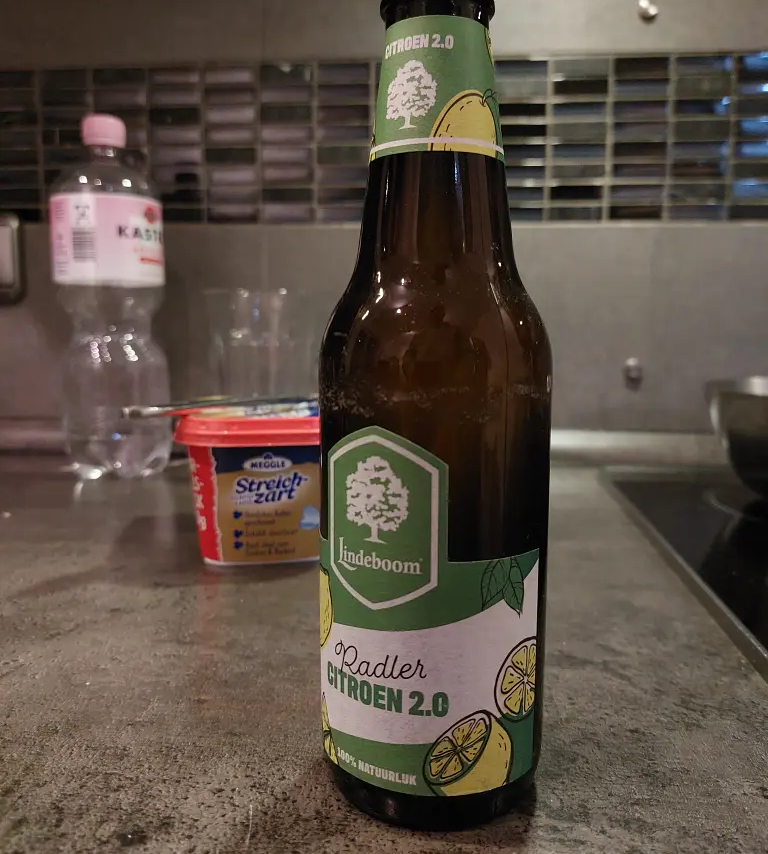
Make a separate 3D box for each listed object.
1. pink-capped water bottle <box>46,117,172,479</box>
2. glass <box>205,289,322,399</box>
[{"bbox_3d":[-0.224,-0.101,0.586,0.085,0.285,0.085,2,8,17],"label":"pink-capped water bottle"},{"bbox_3d":[-0.090,-0.025,0.534,0.086,0.147,0.086,-1,8,-9],"label":"glass"}]

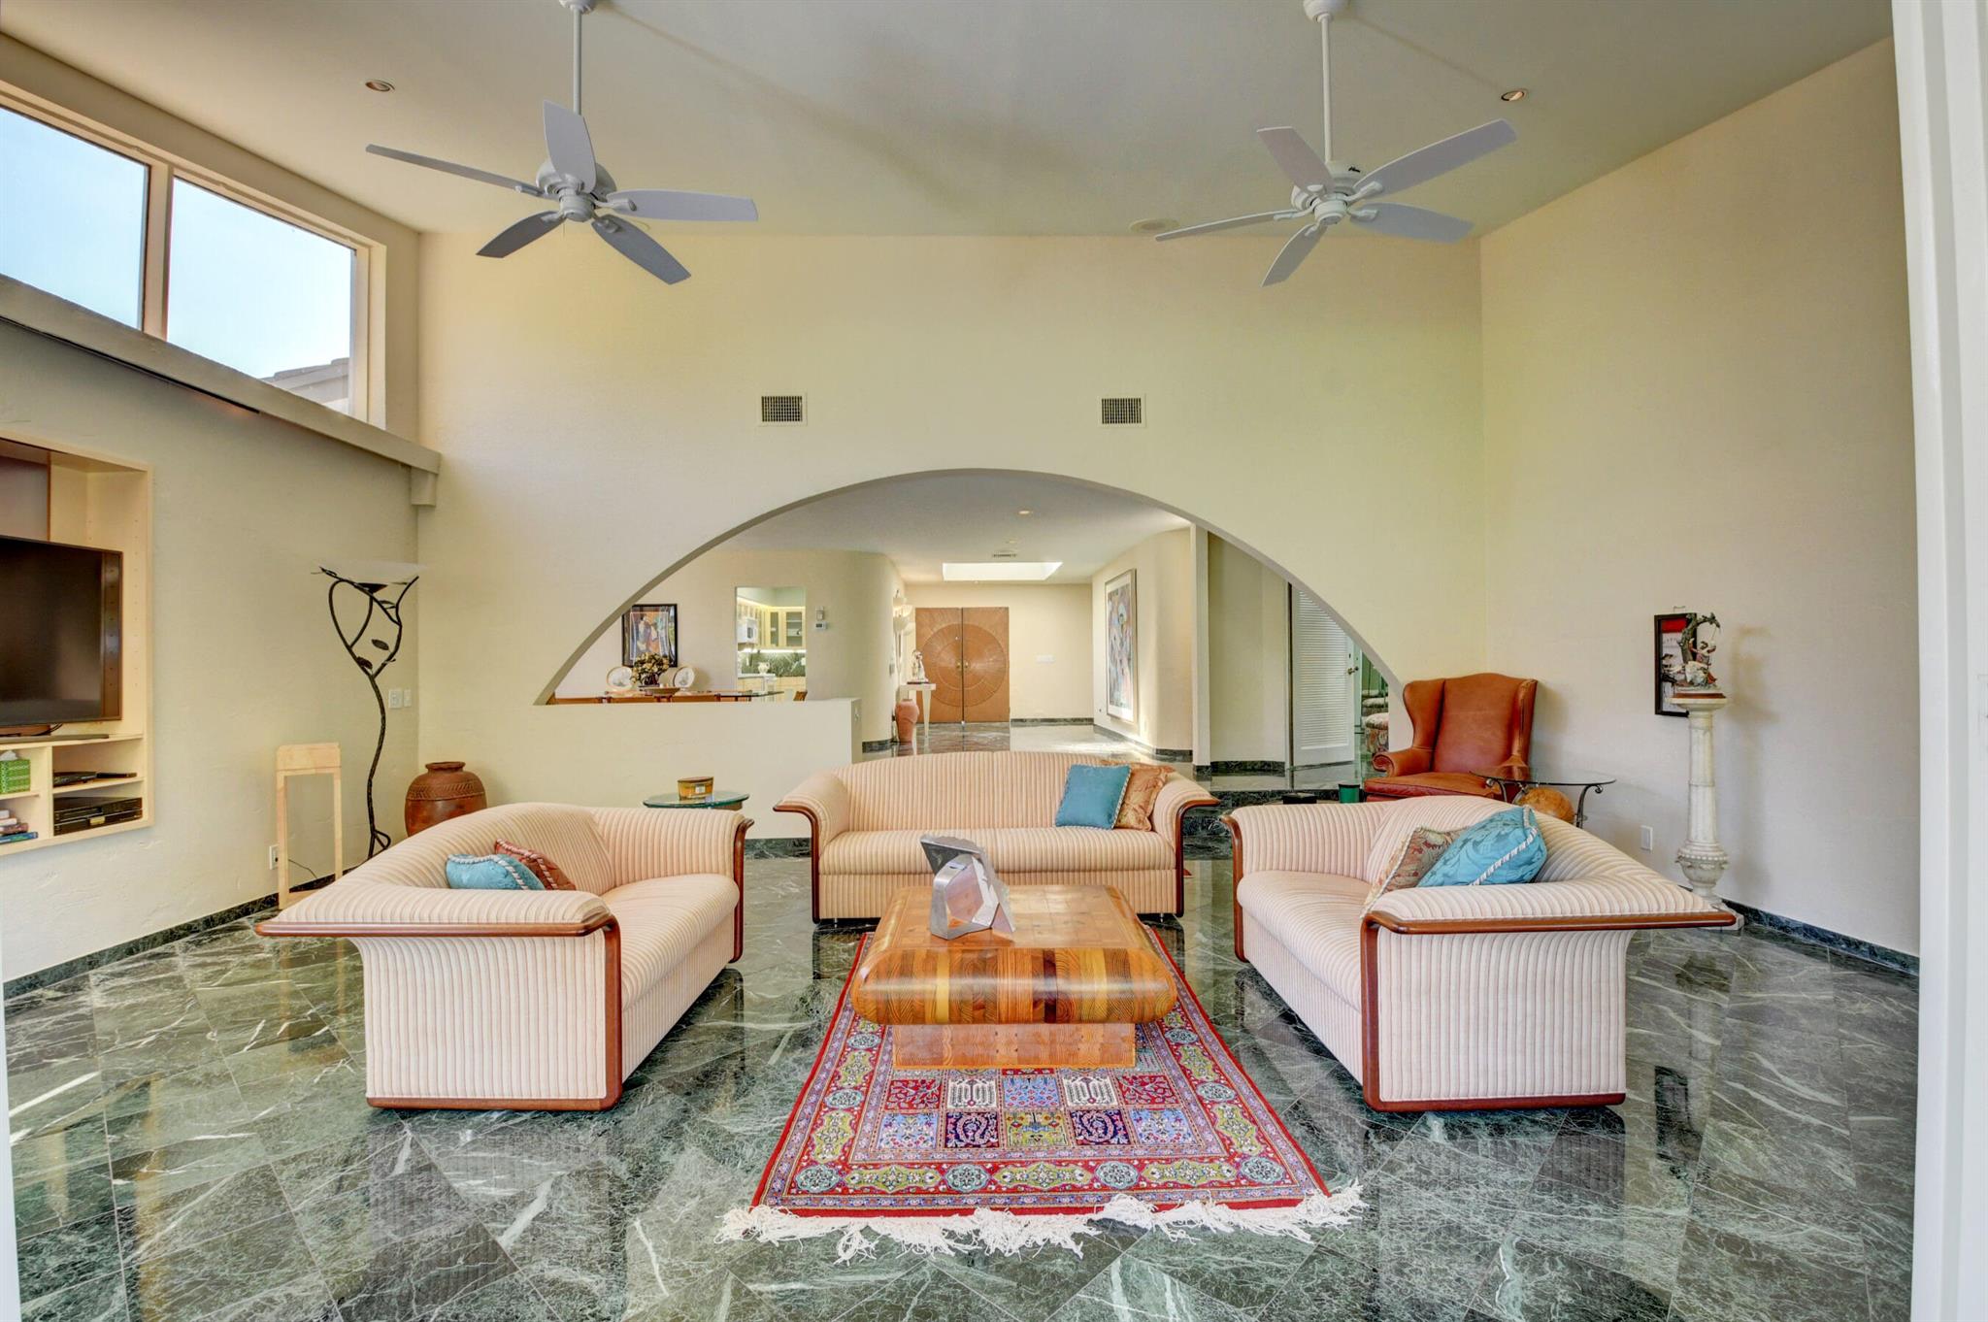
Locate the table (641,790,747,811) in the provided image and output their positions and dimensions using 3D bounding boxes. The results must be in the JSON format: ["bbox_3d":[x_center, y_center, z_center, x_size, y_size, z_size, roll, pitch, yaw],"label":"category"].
[{"bbox_3d":[-1.674,1.072,4.688,0.580,0.570,0.580,-1,0,0],"label":"table"}]

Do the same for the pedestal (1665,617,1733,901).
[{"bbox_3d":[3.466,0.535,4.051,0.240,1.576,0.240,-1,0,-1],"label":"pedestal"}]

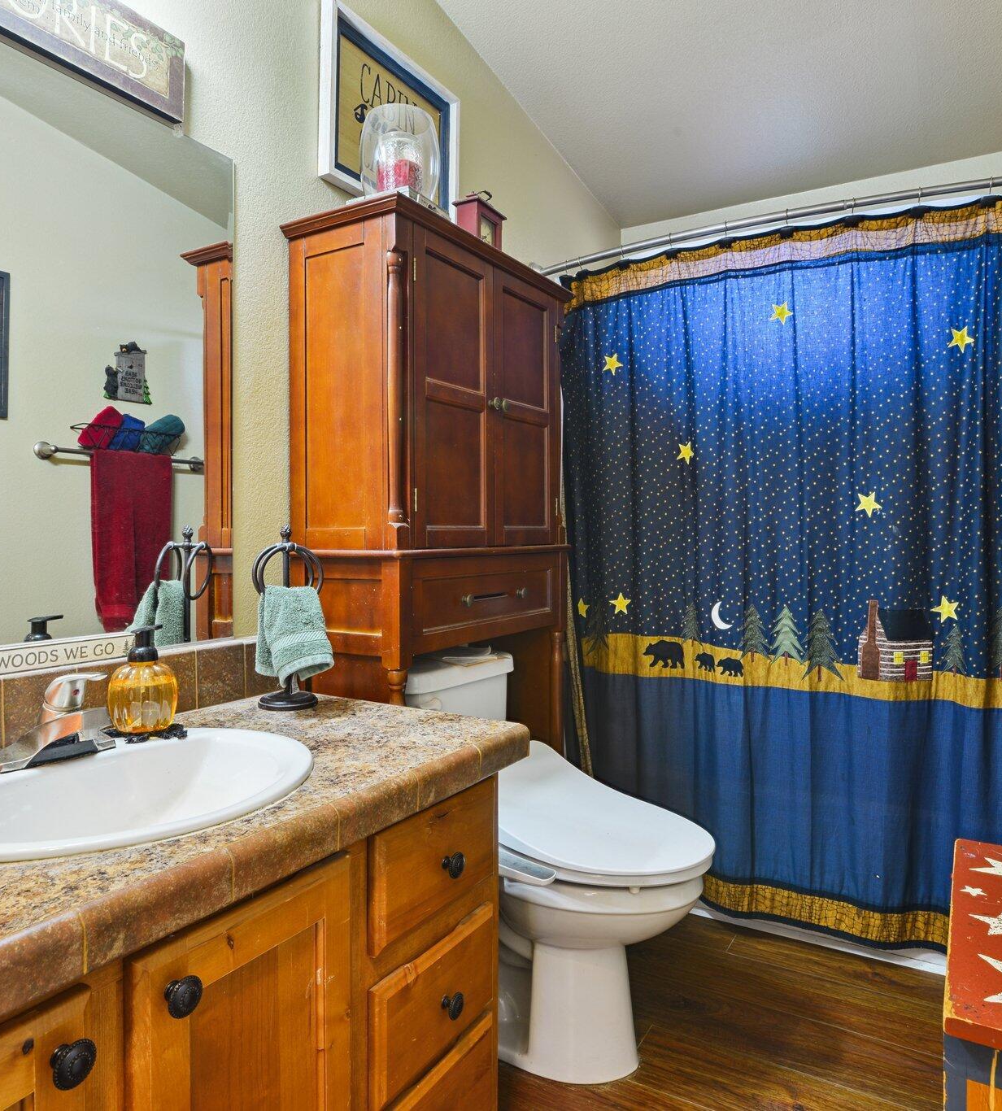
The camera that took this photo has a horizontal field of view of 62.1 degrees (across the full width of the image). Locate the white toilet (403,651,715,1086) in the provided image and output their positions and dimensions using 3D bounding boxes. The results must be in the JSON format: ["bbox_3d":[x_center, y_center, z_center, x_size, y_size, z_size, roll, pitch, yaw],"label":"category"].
[{"bbox_3d":[0.073,0.629,1.737,0.732,0.725,0.418,1,2,31],"label":"white toilet"}]

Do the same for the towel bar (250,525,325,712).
[{"bbox_3d":[-0.377,0.109,1.471,0.112,0.320,0.104,-1,2,-35],"label":"towel bar"}]

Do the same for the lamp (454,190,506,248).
[{"bbox_3d":[-0.047,-0.734,1.881,0.063,0.180,0.125,1,2,31],"label":"lamp"}]

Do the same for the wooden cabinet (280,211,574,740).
[{"bbox_3d":[-0.124,0.172,1.866,0.286,1.630,0.705,1,2,31],"label":"wooden cabinet"}]

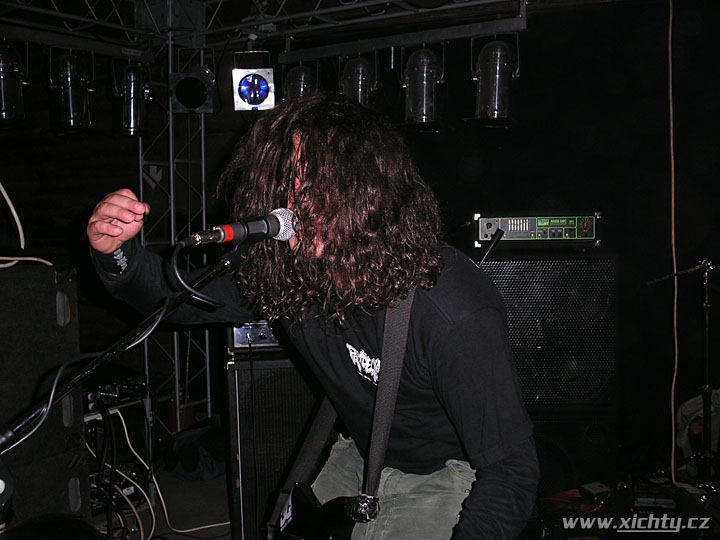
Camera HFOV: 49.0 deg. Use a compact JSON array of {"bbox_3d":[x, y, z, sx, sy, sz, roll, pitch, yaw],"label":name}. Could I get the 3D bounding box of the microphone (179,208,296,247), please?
[{"bbox_3d":[-0.174,-0.059,1.216,0.052,0.052,0.206,2,11,44],"label":"microphone"}]

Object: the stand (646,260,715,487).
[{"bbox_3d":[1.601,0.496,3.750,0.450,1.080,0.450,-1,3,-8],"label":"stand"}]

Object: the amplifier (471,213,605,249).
[{"bbox_3d":[0.751,-0.173,3.460,0.540,0.150,0.300,-1,3,3],"label":"amplifier"}]

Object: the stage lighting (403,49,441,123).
[{"bbox_3d":[0.271,-0.778,3.360,0.170,0.325,0.170,1,3,30],"label":"stage lighting"}]

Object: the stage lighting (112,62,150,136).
[{"bbox_3d":[-1.020,-0.766,3.552,0.170,0.325,0.170,2,4,45],"label":"stage lighting"}]

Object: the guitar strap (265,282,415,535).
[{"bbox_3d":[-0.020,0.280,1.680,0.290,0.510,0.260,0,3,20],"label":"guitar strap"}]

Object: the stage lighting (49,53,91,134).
[{"bbox_3d":[-1.219,-0.750,3.341,0.170,0.325,0.170,2,4,45],"label":"stage lighting"}]

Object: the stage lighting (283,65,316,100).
[{"bbox_3d":[-0.272,-0.790,3.680,0.170,0.325,0.170,1,3,30],"label":"stage lighting"}]

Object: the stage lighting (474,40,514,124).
[{"bbox_3d":[0.547,-0.767,3.200,0.170,0.325,0.170,1,3,30],"label":"stage lighting"}]

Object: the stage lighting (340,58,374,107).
[{"bbox_3d":[-0.007,-0.783,3.520,0.170,0.325,0.170,1,3,30],"label":"stage lighting"}]

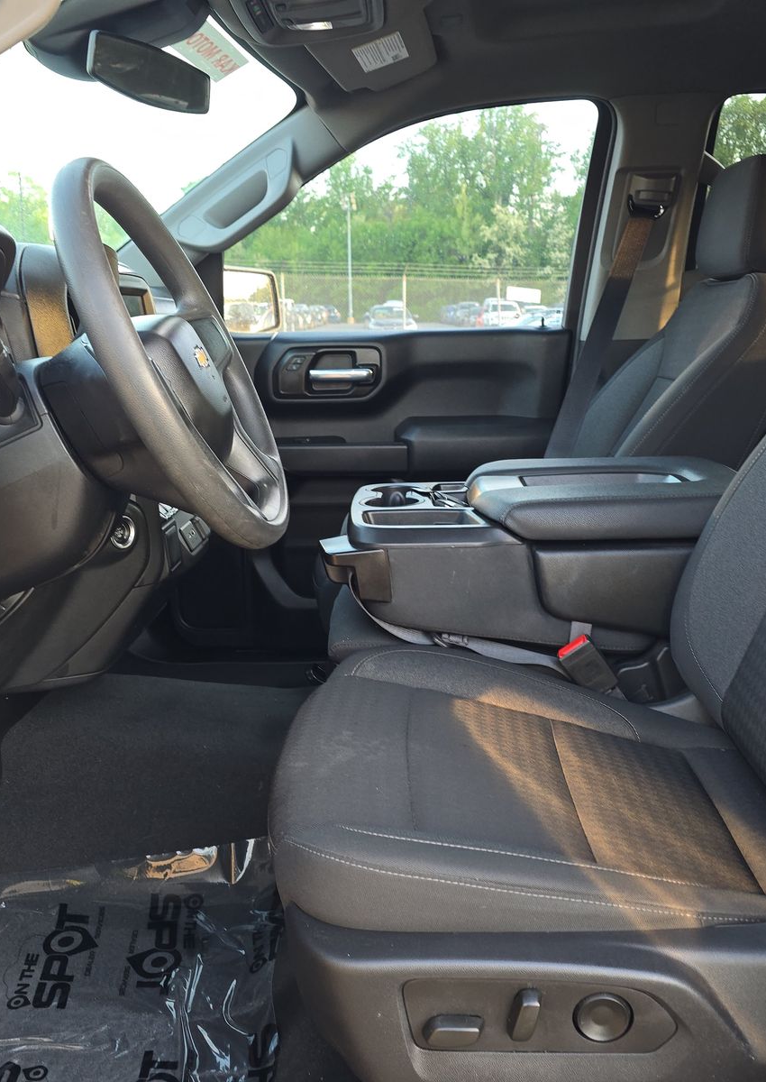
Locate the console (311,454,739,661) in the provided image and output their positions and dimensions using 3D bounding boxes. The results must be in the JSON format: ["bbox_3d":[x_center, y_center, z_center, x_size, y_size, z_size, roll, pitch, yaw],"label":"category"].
[{"bbox_3d":[0.239,0.015,1.351,0.660,0.225,0.330,0,14,2],"label":"console"}]

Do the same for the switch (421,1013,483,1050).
[{"bbox_3d":[0.052,0.368,0.719,0.047,0.019,0.020,0,14,2],"label":"switch"}]

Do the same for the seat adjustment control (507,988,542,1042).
[{"bbox_3d":[0.106,0.350,0.713,0.017,0.040,0.020,14,14,-2],"label":"seat adjustment control"}]

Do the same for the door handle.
[{"bbox_3d":[-0.093,-0.357,2.080,0.150,0.035,0.030,0,14,2],"label":"door handle"}]

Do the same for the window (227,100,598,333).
[{"bbox_3d":[0.025,-0.664,2.004,0.770,0.460,0.040,0,32,2],"label":"window"}]

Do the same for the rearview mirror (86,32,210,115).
[{"bbox_3d":[-0.308,-0.605,1.243,0.040,0.068,0.240,12,18,24],"label":"rearview mirror"}]

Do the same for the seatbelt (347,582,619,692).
[{"bbox_3d":[0.125,0.128,1.249,0.360,0.120,0.120,0,14,2],"label":"seatbelt"}]

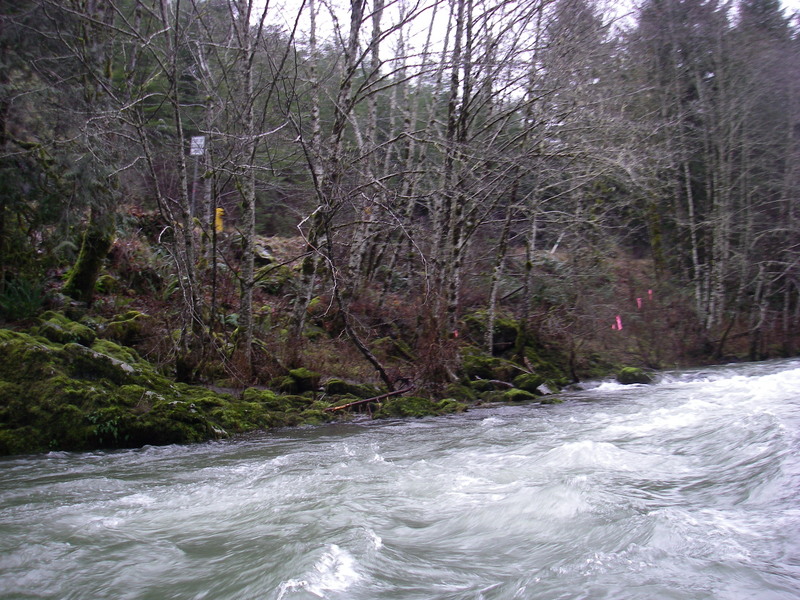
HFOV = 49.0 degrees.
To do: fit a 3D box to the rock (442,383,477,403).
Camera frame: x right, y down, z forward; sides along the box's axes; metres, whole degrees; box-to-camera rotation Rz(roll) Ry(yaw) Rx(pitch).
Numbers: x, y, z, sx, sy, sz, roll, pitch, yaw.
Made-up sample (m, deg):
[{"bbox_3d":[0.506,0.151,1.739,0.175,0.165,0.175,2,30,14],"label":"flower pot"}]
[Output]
[{"bbox_3d":[1.217,1.893,18.000,0.577,0.357,0.461,0,-1,-15],"label":"rock"}]

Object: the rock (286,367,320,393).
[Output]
[{"bbox_3d":[-1.907,1.571,17.400,0.615,0.476,0.523,0,-1,0],"label":"rock"}]

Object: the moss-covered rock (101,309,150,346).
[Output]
[{"bbox_3d":[-5.461,0.563,17.500,0.794,0.704,0.635,0,-1,0],"label":"moss-covered rock"}]

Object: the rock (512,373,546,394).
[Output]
[{"bbox_3d":[2.973,1.917,20.200,0.694,0.460,0.590,0,-1,0],"label":"rock"}]

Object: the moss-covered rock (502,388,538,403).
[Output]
[{"bbox_3d":[2.632,2.085,19.200,0.653,0.250,0.457,0,-1,-15],"label":"moss-covered rock"}]

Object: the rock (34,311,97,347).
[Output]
[{"bbox_3d":[-6.196,0.524,16.300,0.879,0.654,0.703,0,-1,0],"label":"rock"}]

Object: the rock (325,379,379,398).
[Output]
[{"bbox_3d":[-0.935,1.729,17.200,0.993,0.322,0.596,0,-1,-15],"label":"rock"}]

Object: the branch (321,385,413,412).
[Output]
[{"bbox_3d":[-0.549,1.849,16.450,1.880,0.120,0.140,-12,5,-29],"label":"branch"}]

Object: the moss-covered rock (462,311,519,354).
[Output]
[{"bbox_3d":[2.250,0.804,22.000,1.294,1.076,1.035,0,-1,0],"label":"moss-covered rock"}]

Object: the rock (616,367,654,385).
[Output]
[{"bbox_3d":[6.509,2.086,24.300,0.864,0.450,0.691,0,-1,0],"label":"rock"}]

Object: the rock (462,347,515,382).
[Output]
[{"bbox_3d":[2.020,1.497,20.200,1.191,0.727,0.953,0,-1,0],"label":"rock"}]

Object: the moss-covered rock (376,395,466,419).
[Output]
[{"bbox_3d":[0.370,2.027,16.800,1.577,0.308,0.867,0,-1,-25],"label":"moss-covered rock"}]

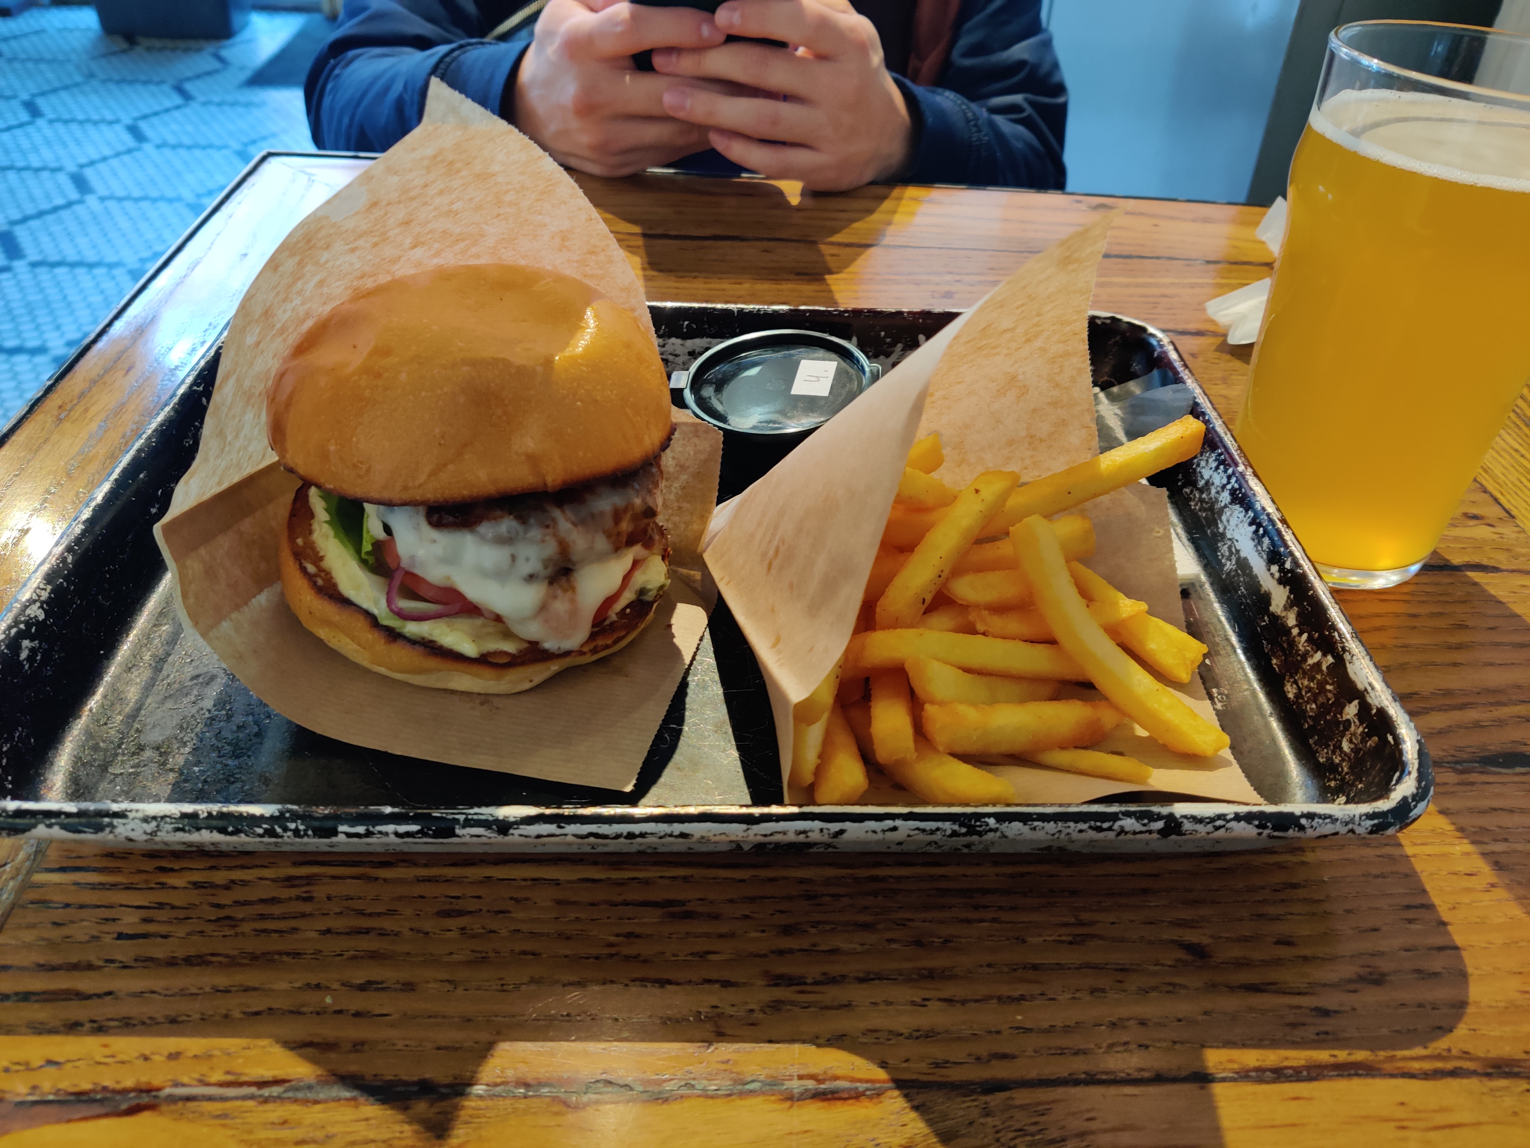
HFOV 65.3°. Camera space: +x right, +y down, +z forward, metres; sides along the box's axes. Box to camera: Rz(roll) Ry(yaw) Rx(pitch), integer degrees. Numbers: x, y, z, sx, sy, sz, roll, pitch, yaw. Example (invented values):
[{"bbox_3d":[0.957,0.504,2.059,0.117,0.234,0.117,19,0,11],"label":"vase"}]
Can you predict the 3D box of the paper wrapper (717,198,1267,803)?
[{"bbox_3d":[0.059,-0.026,0.315,0.155,0.096,0.154,-5,40,-11],"label":"paper wrapper"}]

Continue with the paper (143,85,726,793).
[{"bbox_3d":[-0.087,-0.050,0.317,0.155,0.116,0.189,-2,39,-6],"label":"paper"}]

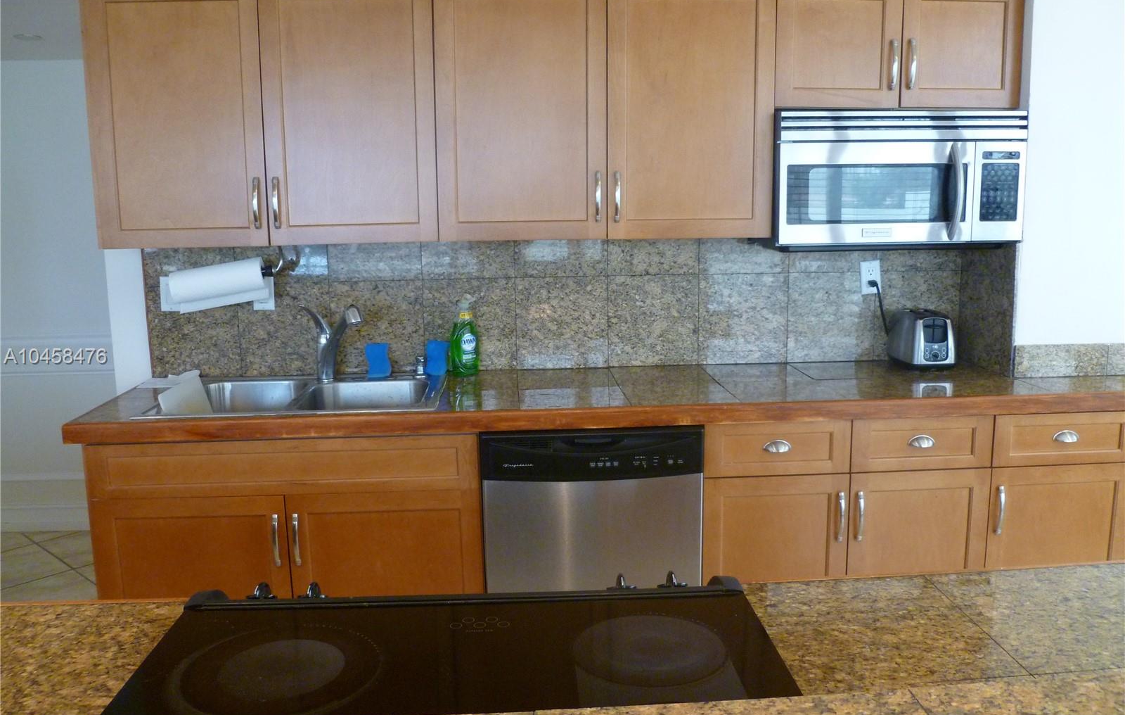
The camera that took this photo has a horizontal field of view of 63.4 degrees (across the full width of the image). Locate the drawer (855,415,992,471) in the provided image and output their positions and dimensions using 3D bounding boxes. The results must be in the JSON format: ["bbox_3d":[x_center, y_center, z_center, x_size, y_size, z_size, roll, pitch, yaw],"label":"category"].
[{"bbox_3d":[0.998,0.213,2.808,0.412,0.150,0.500,-1,8,-4],"label":"drawer"}]

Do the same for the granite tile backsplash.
[{"bbox_3d":[0.024,-0.151,2.871,2.730,0.433,0.394,-1,8,-4],"label":"granite tile backsplash"}]

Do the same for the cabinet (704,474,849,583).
[{"bbox_3d":[0.587,0.603,2.877,0.417,0.629,0.590,-1,8,-4],"label":"cabinet"}]

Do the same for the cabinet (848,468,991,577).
[{"bbox_3d":[1.001,0.593,2.905,0.412,0.629,0.590,-1,8,-4],"label":"cabinet"}]

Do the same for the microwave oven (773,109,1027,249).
[{"bbox_3d":[0.997,-0.554,2.868,0.754,0.405,0.409,-1,8,-4],"label":"microwave oven"}]

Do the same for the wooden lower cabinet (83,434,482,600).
[{"bbox_3d":[-0.757,0.567,2.781,1.044,0.789,0.600,-1,8,-4],"label":"wooden lower cabinet"}]

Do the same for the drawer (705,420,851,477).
[{"bbox_3d":[0.585,0.224,2.780,0.417,0.150,0.500,-1,8,-4],"label":"drawer"}]

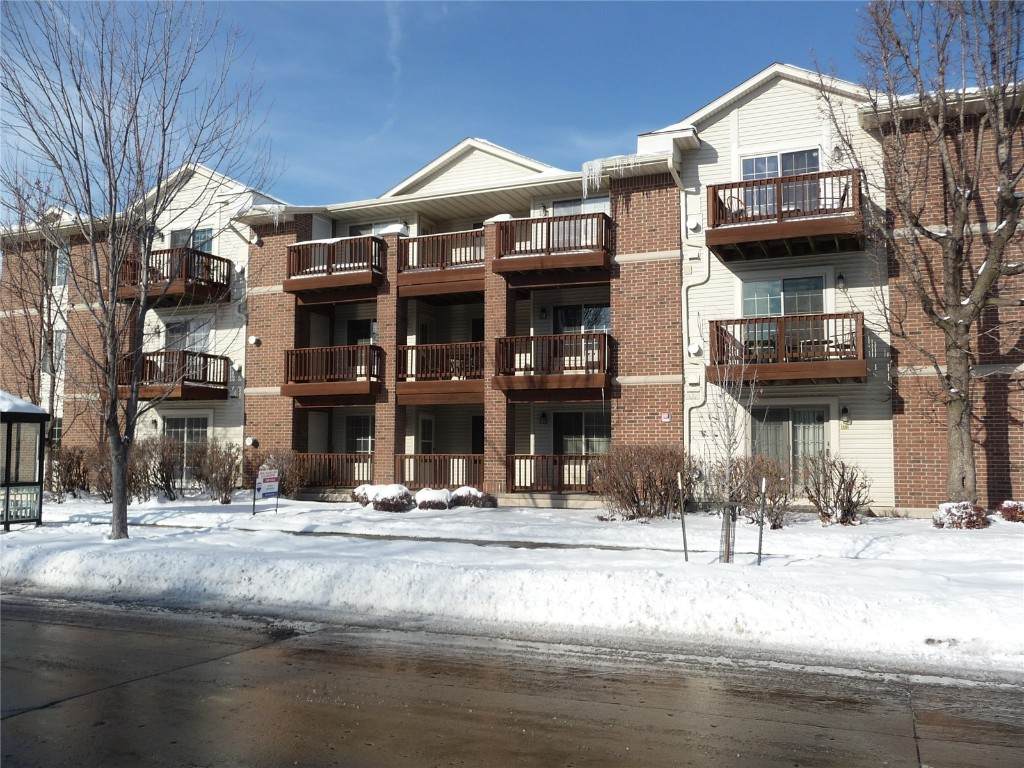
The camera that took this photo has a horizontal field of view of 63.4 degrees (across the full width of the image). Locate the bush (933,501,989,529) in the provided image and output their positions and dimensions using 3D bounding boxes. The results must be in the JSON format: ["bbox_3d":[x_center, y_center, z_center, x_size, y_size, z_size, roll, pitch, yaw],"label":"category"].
[{"bbox_3d":[8.071,2.348,14.906,0.957,0.489,0.834,-2,-5,23],"label":"bush"}]

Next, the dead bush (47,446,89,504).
[{"bbox_3d":[-12.059,2.397,22.527,0.957,1.391,0.911,-2,-5,22],"label":"dead bush"}]

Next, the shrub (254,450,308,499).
[{"bbox_3d":[-6.022,2.364,21.640,1.340,1.216,1.168,-2,-5,23],"label":"shrub"}]

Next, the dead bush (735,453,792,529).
[{"bbox_3d":[4.732,2.041,15.583,1.037,1.387,1.004,-2,-5,23],"label":"dead bush"}]

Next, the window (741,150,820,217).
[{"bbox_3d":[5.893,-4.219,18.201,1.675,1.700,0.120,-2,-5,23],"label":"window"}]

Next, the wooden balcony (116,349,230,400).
[{"bbox_3d":[-9.835,-0.182,23.610,2.830,1.271,1.720,-2,-5,23],"label":"wooden balcony"}]

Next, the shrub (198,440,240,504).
[{"bbox_3d":[-7.568,2.290,21.430,1.032,1.606,1.000,-2,-5,23],"label":"shrub"}]

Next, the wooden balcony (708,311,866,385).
[{"bbox_3d":[5.673,-0.636,17.073,2.984,1.242,1.720,-2,-5,23],"label":"wooden balcony"}]

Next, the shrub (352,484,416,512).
[{"bbox_3d":[-3.044,2.711,19.697,1.423,0.623,1.034,-2,-5,23],"label":"shrub"}]

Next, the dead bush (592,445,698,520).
[{"bbox_3d":[2.732,1.979,16.953,2.061,1.477,1.518,-2,-5,22],"label":"dead bush"}]

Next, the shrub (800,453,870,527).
[{"bbox_3d":[6.130,1.993,15.648,1.292,1.283,1.251,-2,-5,23],"label":"shrub"}]

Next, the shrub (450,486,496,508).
[{"bbox_3d":[-0.871,2.603,18.735,1.040,0.477,0.810,-2,-5,22],"label":"shrub"}]

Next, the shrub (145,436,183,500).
[{"bbox_3d":[-9.300,2.215,22.107,0.892,1.625,0.911,-2,-5,22],"label":"shrub"}]

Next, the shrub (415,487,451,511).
[{"bbox_3d":[-1.804,2.608,18.793,0.817,0.471,0.759,0,-4,0],"label":"shrub"}]

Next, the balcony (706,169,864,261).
[{"bbox_3d":[5.553,-3.352,16.883,2.965,1.225,1.650,-2,-5,22],"label":"balcony"}]

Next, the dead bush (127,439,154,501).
[{"bbox_3d":[-10.128,2.366,22.400,0.873,1.626,0.846,-2,-5,23],"label":"dead bush"}]

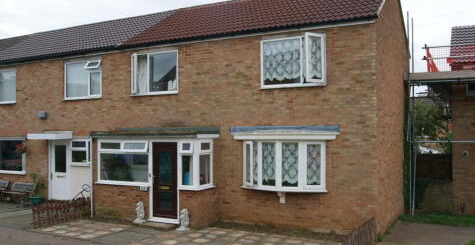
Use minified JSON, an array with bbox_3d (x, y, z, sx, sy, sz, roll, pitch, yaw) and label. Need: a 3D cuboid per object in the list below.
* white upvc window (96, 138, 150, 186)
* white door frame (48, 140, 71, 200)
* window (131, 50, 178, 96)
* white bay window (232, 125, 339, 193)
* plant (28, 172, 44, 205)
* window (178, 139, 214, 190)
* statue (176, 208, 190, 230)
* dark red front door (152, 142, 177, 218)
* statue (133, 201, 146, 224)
[{"bbox_3d":[-3.134,1.073,11.837,1.770,1.250,0.150,-1,-2,28],"label":"white upvc window"},{"bbox_3d":[-5.925,1.594,14.531,0.970,2.000,0.120,-1,-2,28],"label":"white door frame"},{"bbox_3d":[-2.442,-1.426,12.724,1.700,1.230,0.160,-1,-2,28],"label":"window"},{"bbox_3d":[1.080,0.866,10.587,2.620,1.560,0.440,-1,-2,28],"label":"white bay window"},{"bbox_3d":[-6.626,2.194,14.436,0.440,0.970,0.440,-1,-2,28],"label":"plant"},{"bbox_3d":[-1.021,1.079,11.117,0.580,1.280,0.800,-1,-2,28],"label":"window"},{"bbox_3d":[-1.248,2.299,10.412,0.240,0.510,0.240,-1,-2,28],"label":"statue"},{"bbox_3d":[-1.853,1.468,11.167,0.750,1.920,0.080,-1,-2,28],"label":"dark red front door"},{"bbox_3d":[-2.490,2.302,11.165,0.260,0.530,0.240,-1,-2,28],"label":"statue"}]

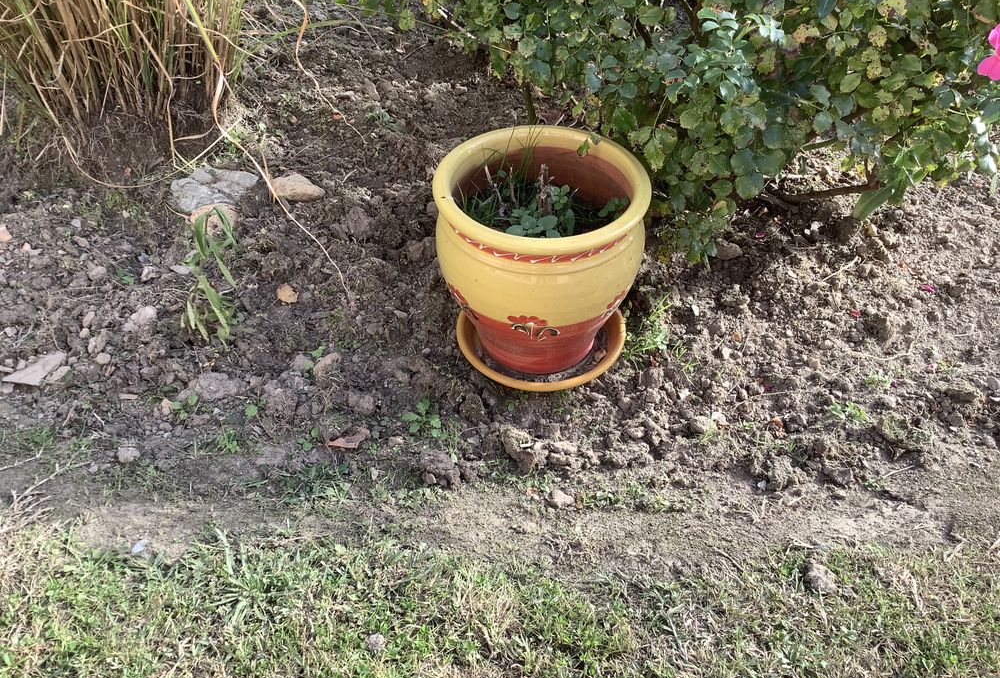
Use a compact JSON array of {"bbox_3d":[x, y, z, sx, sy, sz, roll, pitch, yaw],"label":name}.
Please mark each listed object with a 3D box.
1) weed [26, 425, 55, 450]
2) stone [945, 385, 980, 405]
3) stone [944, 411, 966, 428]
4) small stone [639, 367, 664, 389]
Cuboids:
[{"bbox_3d":[-0.851,0.182,1.655,0.055,0.024,0.045,1,43,0],"label":"weed"},{"bbox_3d":[0.815,0.098,1.578,0.064,0.032,0.038,-1,42,0],"label":"stone"},{"bbox_3d":[0.878,0.156,1.722,0.041,0.029,0.035,1,43,0],"label":"stone"},{"bbox_3d":[0.305,0.077,1.790,0.046,0.036,0.038,1,43,0],"label":"small stone"}]

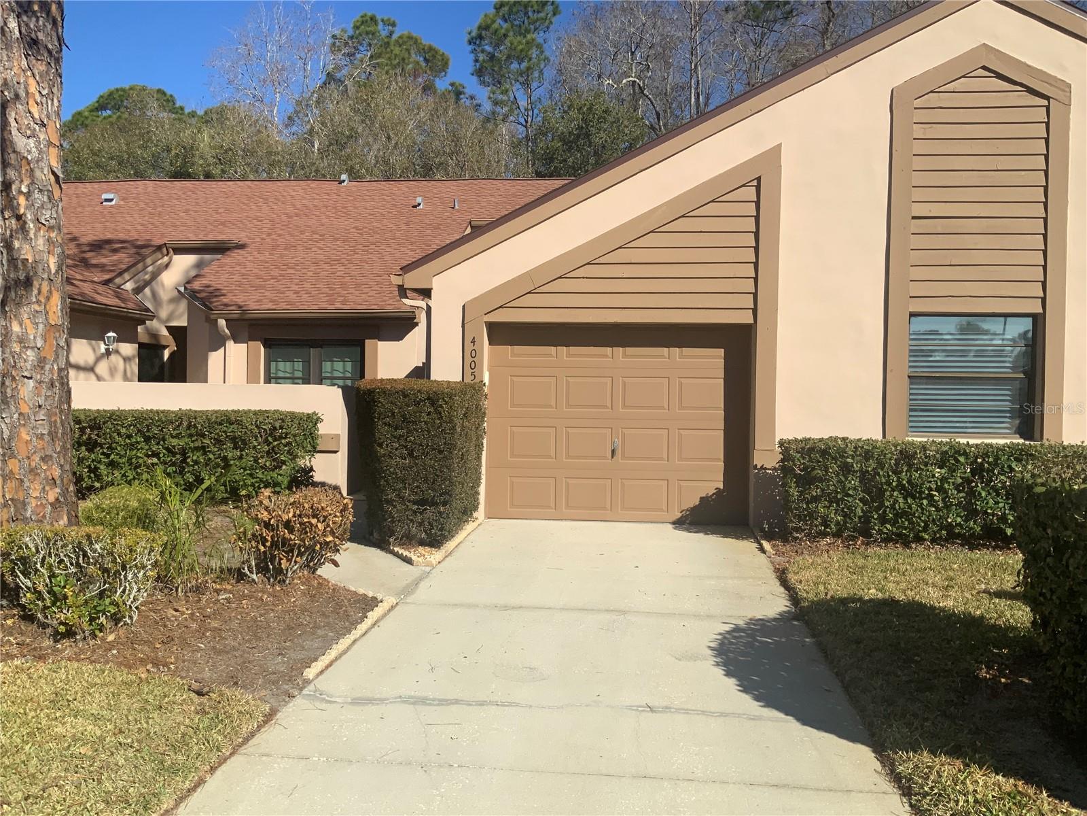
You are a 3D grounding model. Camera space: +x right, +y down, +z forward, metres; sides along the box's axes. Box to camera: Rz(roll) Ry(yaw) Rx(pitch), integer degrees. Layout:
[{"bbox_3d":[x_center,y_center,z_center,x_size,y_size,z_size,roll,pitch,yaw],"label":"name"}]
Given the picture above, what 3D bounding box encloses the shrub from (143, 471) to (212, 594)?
[{"bbox_3d":[-2.624,0.850,6.550,0.500,0.860,0.460,1,1,5],"label":"shrub"}]

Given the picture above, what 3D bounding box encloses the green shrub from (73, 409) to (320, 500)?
[{"bbox_3d":[-4.127,0.506,10.650,2.950,1.000,0.800,1,1,5],"label":"green shrub"}]

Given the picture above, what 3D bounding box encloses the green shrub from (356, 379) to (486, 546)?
[{"bbox_3d":[-1.202,0.474,8.800,1.120,1.450,1.250,1,1,5],"label":"green shrub"}]

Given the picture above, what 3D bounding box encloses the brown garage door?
[{"bbox_3d":[0.780,0.122,9.540,2.750,2.120,0.080,1,1,5],"label":"brown garage door"}]

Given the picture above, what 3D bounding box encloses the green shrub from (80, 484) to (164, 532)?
[{"bbox_3d":[-3.866,0.940,8.350,0.770,0.460,0.720,1,1,5],"label":"green shrub"}]

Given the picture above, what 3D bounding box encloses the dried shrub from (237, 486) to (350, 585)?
[{"bbox_3d":[-1.895,0.931,6.900,0.860,0.700,0.800,1,1,5],"label":"dried shrub"}]

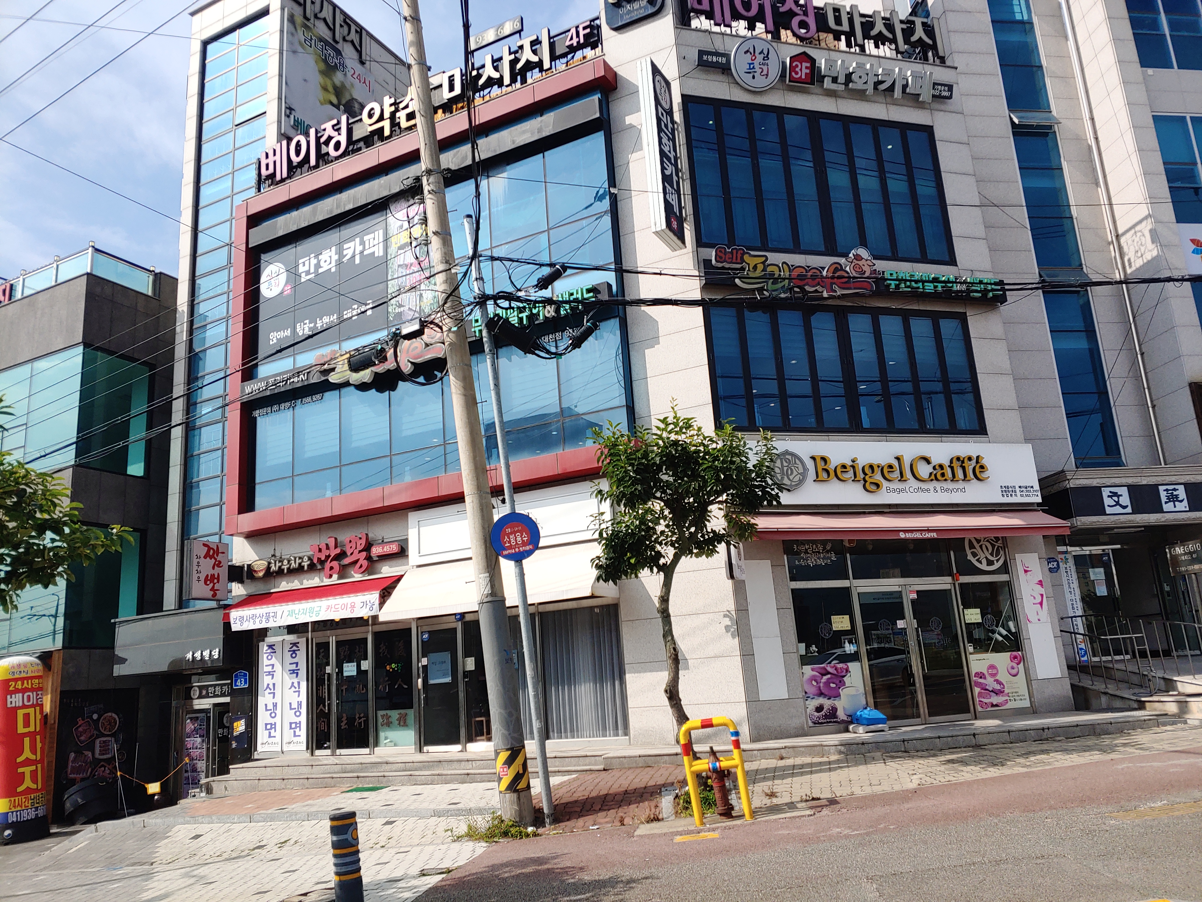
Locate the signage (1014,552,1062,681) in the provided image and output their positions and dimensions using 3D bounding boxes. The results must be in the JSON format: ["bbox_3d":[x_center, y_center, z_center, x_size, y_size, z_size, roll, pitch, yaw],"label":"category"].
[{"bbox_3d":[7.250,2.726,14.399,0.460,2.050,0.050,0,-15,-16],"label":"signage"}]

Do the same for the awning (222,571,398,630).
[{"bbox_3d":[-5.406,2.824,16.096,3.870,0.690,0.630,-11,-16,25],"label":"awning"}]

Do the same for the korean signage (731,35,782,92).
[{"bbox_3d":[2.767,-6.885,15.512,1.020,1.040,0.160,0,-15,-16],"label":"korean signage"}]

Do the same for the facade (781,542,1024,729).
[{"bbox_3d":[4.845,2.731,13.595,4.056,2.928,0.163,0,-15,-16],"label":"facade"}]

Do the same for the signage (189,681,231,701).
[{"bbox_3d":[-8.398,5.148,18.704,1.423,0.356,0.102,-11,-16,25],"label":"signage"}]

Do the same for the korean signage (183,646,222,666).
[{"bbox_3d":[-7.836,4.029,17.061,1.047,0.285,0.071,-11,-16,25],"label":"korean signage"}]

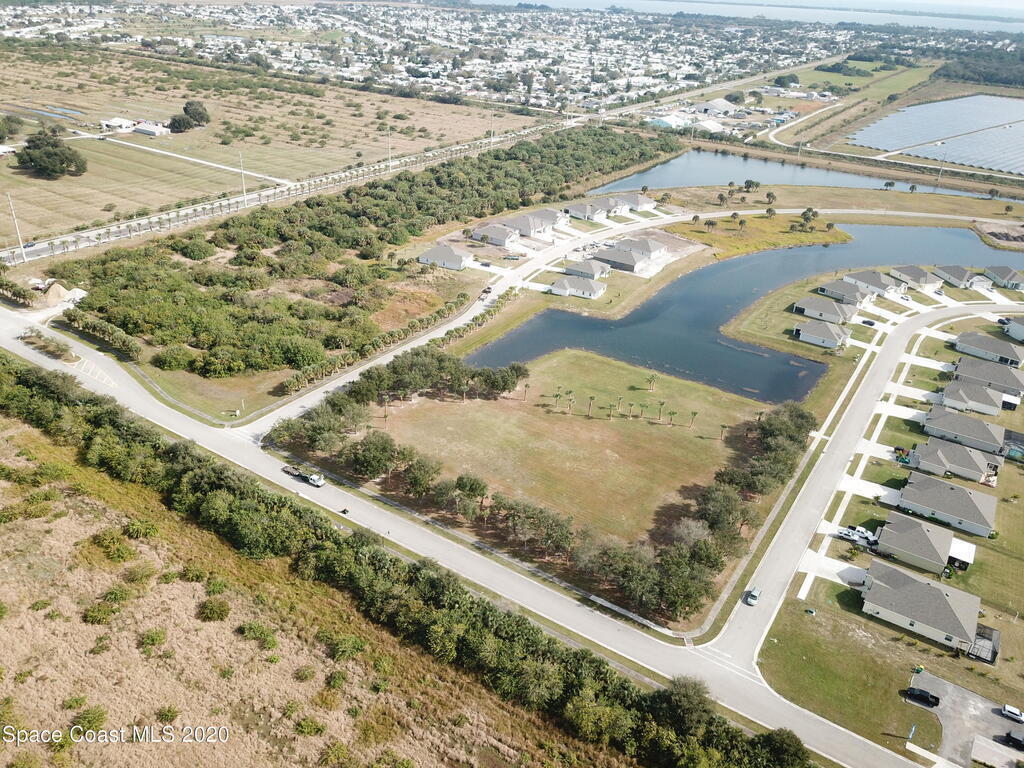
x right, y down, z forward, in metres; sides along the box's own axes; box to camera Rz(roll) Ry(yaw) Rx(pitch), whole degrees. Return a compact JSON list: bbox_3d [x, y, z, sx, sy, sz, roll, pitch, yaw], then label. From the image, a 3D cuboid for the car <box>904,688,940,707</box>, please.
[{"bbox_3d":[71.090,53.770,132.650,4.990,1.780,1.900,18,31,27],"label":"car"}]

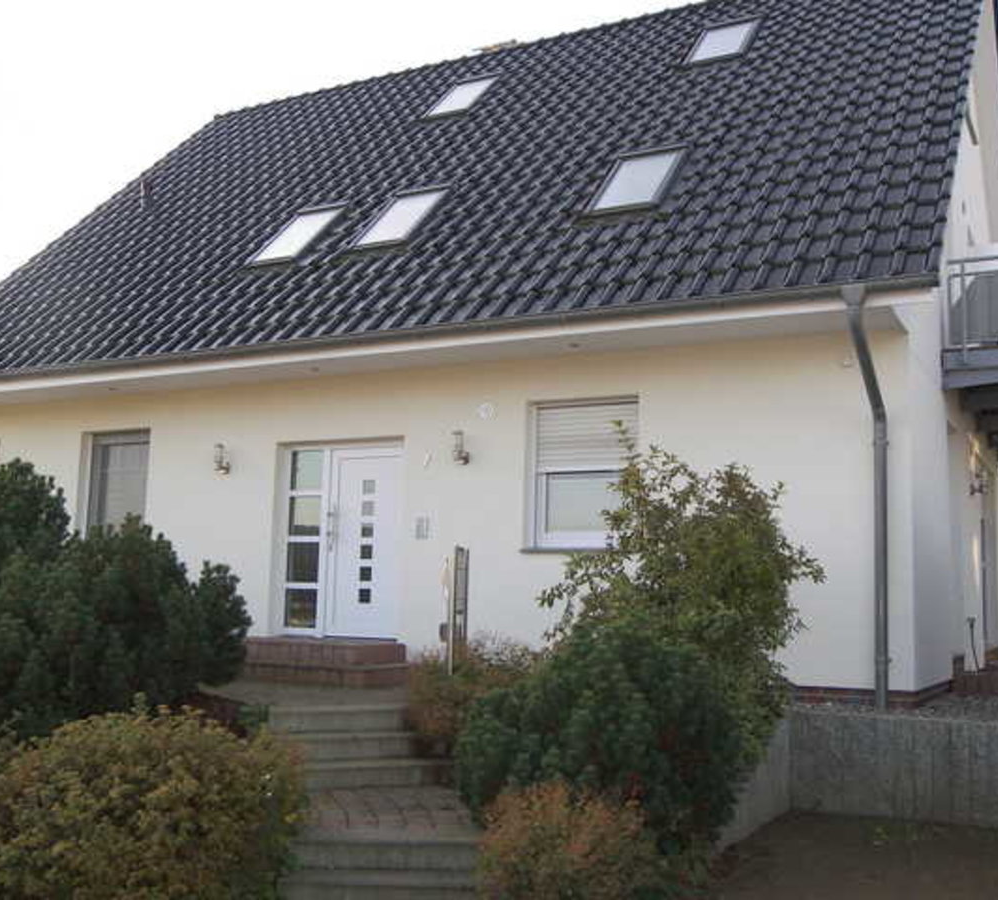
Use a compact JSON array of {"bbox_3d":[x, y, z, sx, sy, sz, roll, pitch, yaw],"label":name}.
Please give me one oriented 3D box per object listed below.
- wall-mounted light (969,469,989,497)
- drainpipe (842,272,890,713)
[{"bbox_3d":[4.886,0.330,11.984,0.190,0.300,0.140,-2,-7,30],"label":"wall-mounted light"},{"bbox_3d":[2.873,0.420,9.179,0.170,3.247,0.980,-2,-7,30],"label":"drainpipe"}]

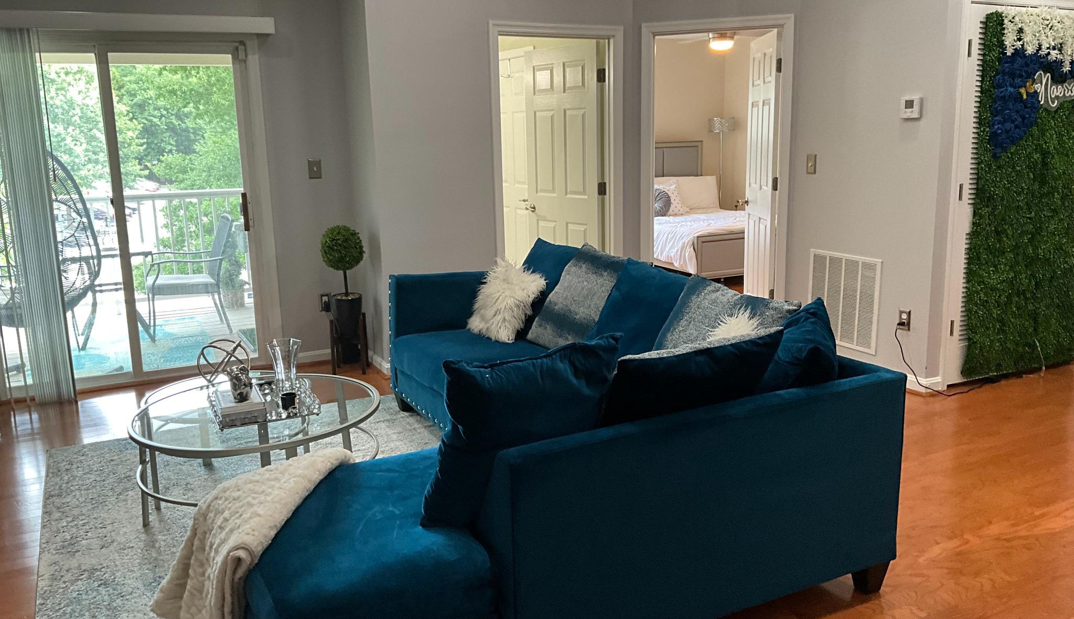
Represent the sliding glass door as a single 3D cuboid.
[{"bbox_3d":[-2.410,-0.536,5.269,1.530,2.000,0.100,-7,13,-27],"label":"sliding glass door"}]

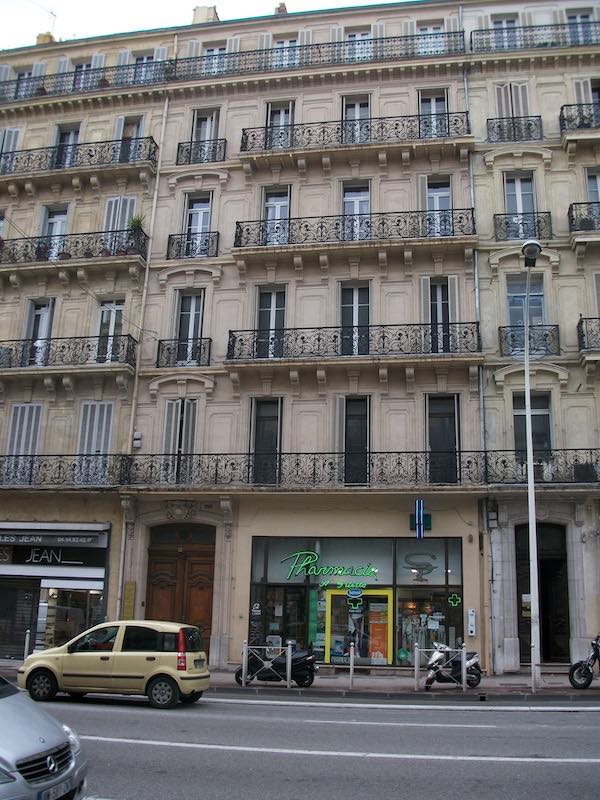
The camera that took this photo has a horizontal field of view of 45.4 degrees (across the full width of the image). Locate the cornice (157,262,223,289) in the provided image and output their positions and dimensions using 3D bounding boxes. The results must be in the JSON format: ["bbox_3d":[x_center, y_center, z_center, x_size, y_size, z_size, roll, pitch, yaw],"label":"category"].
[{"bbox_3d":[-3.269,-3.783,21.748,2.003,0.631,0.270,-1,-15,10],"label":"cornice"}]

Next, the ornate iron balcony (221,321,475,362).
[{"bbox_3d":[1.445,-1.539,20.110,6.978,0.891,0.620,-1,-15,10],"label":"ornate iron balcony"}]

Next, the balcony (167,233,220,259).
[{"bbox_3d":[-3.223,-4.619,21.884,1.550,0.830,0.300,-1,-16,9],"label":"balcony"}]

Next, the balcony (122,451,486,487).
[{"bbox_3d":[-0.042,1.981,20.434,10.321,0.950,0.780,-1,-16,9],"label":"balcony"}]

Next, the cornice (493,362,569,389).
[{"bbox_3d":[6.177,-0.657,19.198,2.000,0.720,0.320,-1,-16,9],"label":"cornice"}]

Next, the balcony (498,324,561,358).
[{"bbox_3d":[6.584,-1.693,20.608,1.670,0.920,0.350,-1,-16,9],"label":"balcony"}]

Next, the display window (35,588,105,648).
[{"bbox_3d":[-6.653,6.438,20.748,1.980,1.856,0.150,-1,-16,9],"label":"display window"}]

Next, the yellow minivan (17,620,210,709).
[{"bbox_3d":[-3.577,5.036,13.998,3.540,1.540,1.580,-1,-16,8],"label":"yellow minivan"}]

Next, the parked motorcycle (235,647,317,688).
[{"bbox_3d":[-0.516,5.830,15.730,1.820,1.000,0.680,-1,-16,9],"label":"parked motorcycle"}]

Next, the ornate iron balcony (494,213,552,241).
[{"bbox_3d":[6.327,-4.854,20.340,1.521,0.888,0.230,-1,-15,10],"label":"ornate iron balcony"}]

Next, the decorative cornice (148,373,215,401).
[{"bbox_3d":[-3.394,-0.446,20.865,1.939,0.659,0.270,-1,-15,10],"label":"decorative cornice"}]

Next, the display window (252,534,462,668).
[{"bbox_3d":[1.424,5.241,18.750,5.542,3.231,0.200,-1,-15,10],"label":"display window"}]

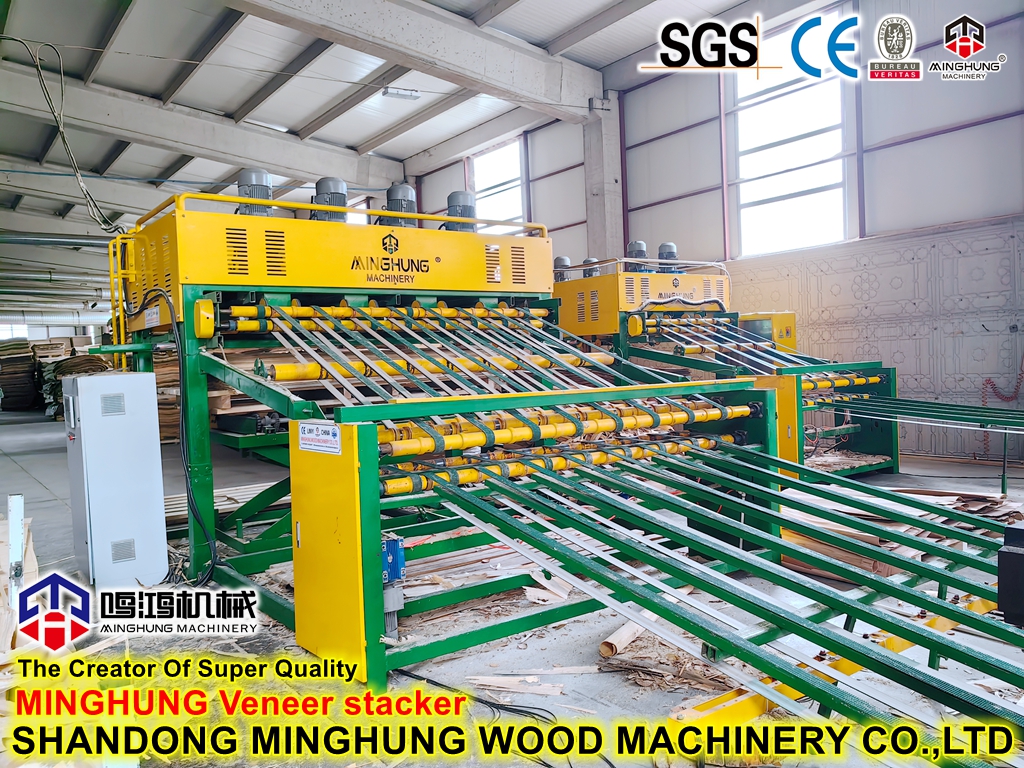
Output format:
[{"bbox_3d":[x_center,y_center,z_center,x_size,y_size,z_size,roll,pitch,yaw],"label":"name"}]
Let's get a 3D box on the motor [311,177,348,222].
[{"bbox_3d":[-1.519,-1.519,6.719,0.265,0.400,0.265,-3,2,-34],"label":"motor"}]

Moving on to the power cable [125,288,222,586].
[{"bbox_3d":[-2.527,0.338,6.018,0.255,2.130,1.350,-3,2,-36],"label":"power cable"}]

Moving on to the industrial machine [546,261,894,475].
[{"bbox_3d":[2.494,-0.309,10.909,2.175,2.775,4.950,-3,2,-34],"label":"industrial machine"}]

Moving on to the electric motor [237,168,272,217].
[{"bbox_3d":[-2.038,-1.491,6.362,0.265,0.400,0.265,-3,2,-34],"label":"electric motor"}]

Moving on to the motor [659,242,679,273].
[{"bbox_3d":[2.251,-1.824,11.496,0.265,0.410,0.265,-2,2,0],"label":"motor"}]

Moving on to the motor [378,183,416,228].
[{"bbox_3d":[-0.990,-1.550,7.083,0.265,0.400,0.265,-3,2,-34],"label":"motor"}]

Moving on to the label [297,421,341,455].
[{"bbox_3d":[-0.952,0.268,3.950,0.010,0.145,0.440,-3,2,-40],"label":"label"}]

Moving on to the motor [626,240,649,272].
[{"bbox_3d":[1.767,-1.779,11.163,0.265,0.410,0.265,-3,2,-34],"label":"motor"}]

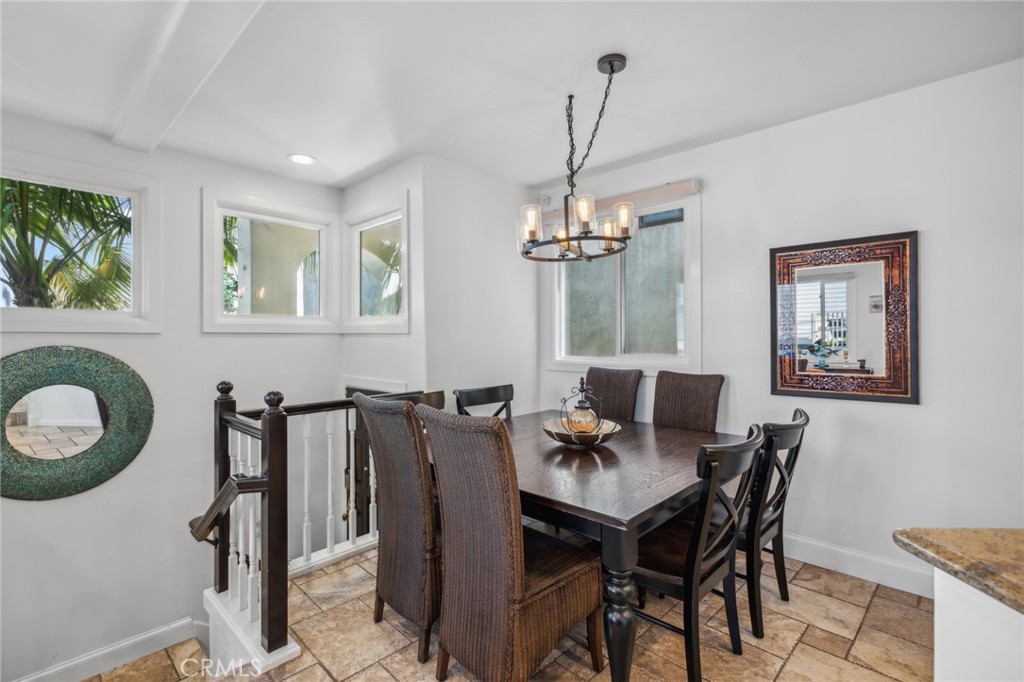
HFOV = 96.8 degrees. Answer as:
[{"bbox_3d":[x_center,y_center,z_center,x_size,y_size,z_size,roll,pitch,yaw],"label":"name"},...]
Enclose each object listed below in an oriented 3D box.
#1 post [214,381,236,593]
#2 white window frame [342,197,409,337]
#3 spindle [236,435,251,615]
[{"bbox_3d":[-1.522,0.762,2.416,0.082,1.098,0.082,0,0,44],"label":"post"},{"bbox_3d":[-1.173,-0.604,3.877,1.109,1.109,0.100,0,0,44],"label":"white window frame"},{"bbox_3d":[-1.313,0.879,2.226,0.032,0.863,0.032,0,0,44],"label":"spindle"}]

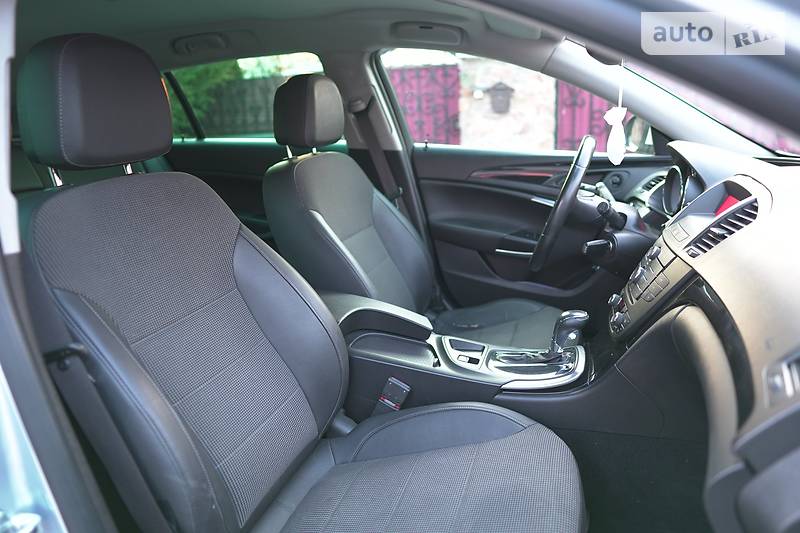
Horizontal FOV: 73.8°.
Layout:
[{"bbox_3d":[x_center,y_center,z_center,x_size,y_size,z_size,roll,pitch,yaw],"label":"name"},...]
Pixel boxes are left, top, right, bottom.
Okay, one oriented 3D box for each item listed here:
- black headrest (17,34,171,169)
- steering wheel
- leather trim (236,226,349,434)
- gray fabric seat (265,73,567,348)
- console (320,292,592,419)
[{"bbox_3d":[-0.485,-0.266,0.849,0.131,0.201,0.256,2,15,18],"label":"black headrest"},{"bbox_3d":[0.443,-0.156,1.400,0.089,0.373,0.373,19,19,13],"label":"steering wheel"},{"bbox_3d":[-0.218,0.118,1.074,0.115,0.439,0.136,-22,6,22],"label":"leather trim"},{"bbox_3d":[0.087,-0.079,1.538,0.857,0.951,0.533,2,15,18],"label":"gray fabric seat"},{"bbox_3d":[0.083,0.220,1.203,0.669,0.293,0.251,2,15,18],"label":"console"}]

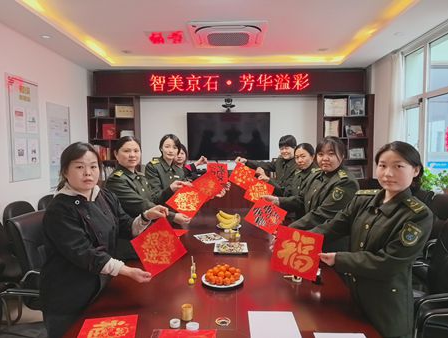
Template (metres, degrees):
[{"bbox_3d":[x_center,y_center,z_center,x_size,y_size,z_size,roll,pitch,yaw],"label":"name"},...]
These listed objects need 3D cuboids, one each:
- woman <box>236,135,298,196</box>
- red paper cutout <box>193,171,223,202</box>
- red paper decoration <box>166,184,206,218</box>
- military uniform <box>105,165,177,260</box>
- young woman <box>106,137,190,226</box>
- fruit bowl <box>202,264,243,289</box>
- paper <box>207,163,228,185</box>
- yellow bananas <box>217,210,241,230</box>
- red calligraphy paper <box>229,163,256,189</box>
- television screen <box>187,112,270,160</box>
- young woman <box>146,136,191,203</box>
[{"bbox_3d":[0.480,0.491,3.151,0.550,1.650,0.500,2,4,37],"label":"woman"},{"bbox_3d":[-0.148,0.166,2.800,0.222,0.222,0.012,-35,-13,-13],"label":"red paper cutout"},{"bbox_3d":[-0.264,0.236,2.230,0.224,0.224,0.012,36,-28,15],"label":"red paper decoration"},{"bbox_3d":[-0.580,0.327,2.301,0.500,0.760,0.520,3,4,44],"label":"military uniform"},{"bbox_3d":[-0.580,0.556,2.313,0.550,1.620,0.520,3,4,44],"label":"young woman"},{"bbox_3d":[-0.005,0.600,1.758,0.238,0.092,0.238,0,3,0],"label":"fruit bowl"},{"bbox_3d":[-0.068,0.052,3.400,0.216,0.216,0.012,2,-9,-1],"label":"paper"},{"bbox_3d":[0.047,0.510,3.170,0.245,0.160,0.180,0,3,0],"label":"yellow bananas"},{"bbox_3d":[0.196,0.079,3.300,0.212,0.212,0.012,27,-7,7],"label":"red calligraphy paper"},{"bbox_3d":[0.083,-0.560,5.400,1.435,0.830,0.070,0,3,2],"label":"television screen"},{"bbox_3d":[-0.470,0.520,2.812,0.520,1.640,0.520,-2,4,-37],"label":"young woman"}]

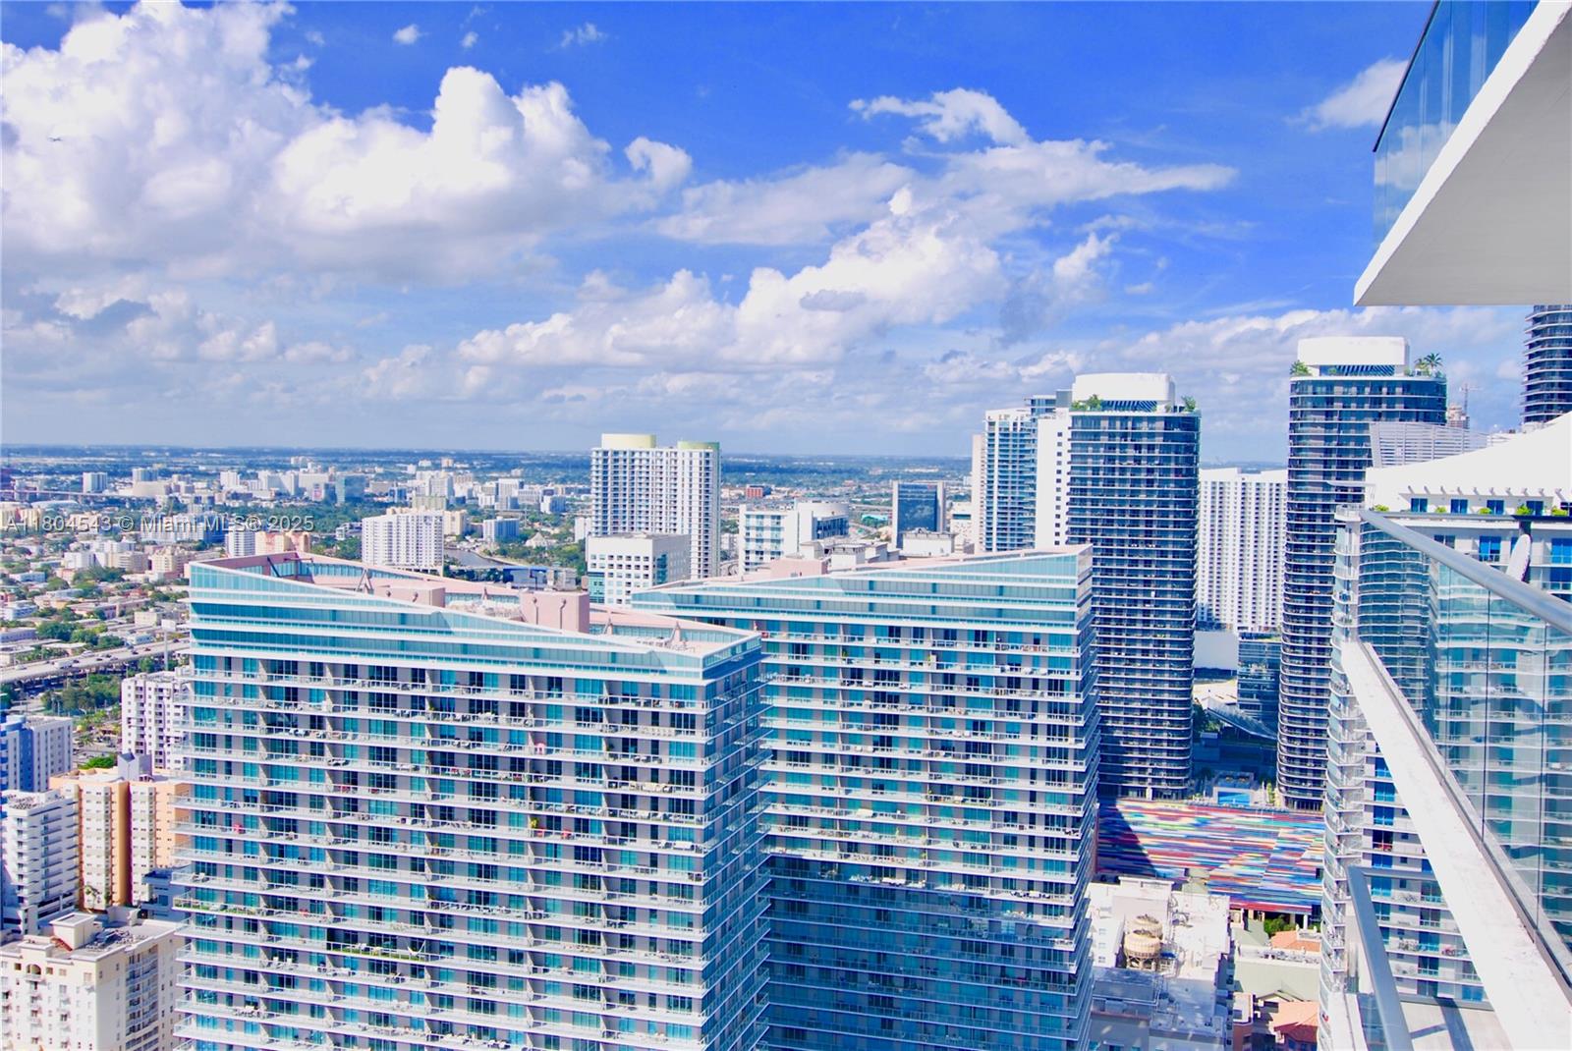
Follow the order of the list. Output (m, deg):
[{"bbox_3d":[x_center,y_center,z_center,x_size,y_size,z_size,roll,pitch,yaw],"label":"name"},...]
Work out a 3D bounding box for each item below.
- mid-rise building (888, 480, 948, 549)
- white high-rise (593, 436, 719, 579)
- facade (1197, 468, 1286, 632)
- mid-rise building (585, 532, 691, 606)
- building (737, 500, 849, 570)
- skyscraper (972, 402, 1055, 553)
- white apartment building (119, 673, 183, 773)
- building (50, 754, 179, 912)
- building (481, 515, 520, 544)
[{"bbox_3d":[123.070,13.010,1452.940,46.200,109.200,21.000,2,3,16],"label":"mid-rise building"},{"bbox_3d":[-68.840,23.940,839.470,67.700,145.100,20.000,2,3,16],"label":"white high-rise"},{"bbox_3d":[296.480,27.390,1028.870,60.000,129.700,28.000,2,3,16],"label":"facade"},{"bbox_3d":[-52.430,57.430,558.100,23.900,107.900,36.000,2,3,16],"label":"mid-rise building"},{"bbox_3d":[5.400,12.750,715.500,43.000,46.000,30.000,2,3,17],"label":"building"},{"bbox_3d":[146.190,8.290,1001.630,47.400,166.100,36.000,2,3,16],"label":"skyscraper"},{"bbox_3d":[-222.640,81.100,566.510,21.400,54.500,21.000,2,3,16],"label":"white apartment building"},{"bbox_3d":[-197.600,91.710,475.370,43.500,43.500,17.000,2,3,16],"label":"building"},{"bbox_3d":[-401.300,4.950,2215.360,16.800,30.200,72.000,2,3,16],"label":"building"}]

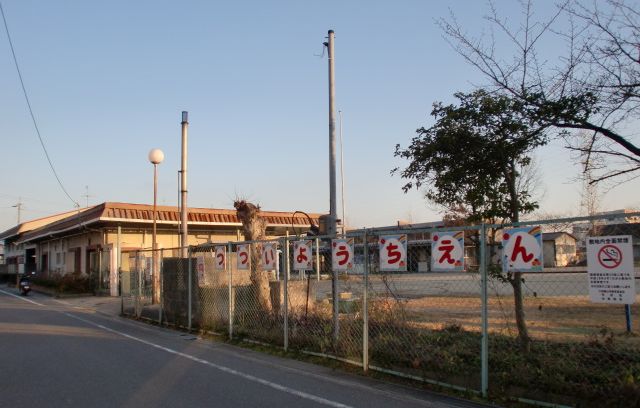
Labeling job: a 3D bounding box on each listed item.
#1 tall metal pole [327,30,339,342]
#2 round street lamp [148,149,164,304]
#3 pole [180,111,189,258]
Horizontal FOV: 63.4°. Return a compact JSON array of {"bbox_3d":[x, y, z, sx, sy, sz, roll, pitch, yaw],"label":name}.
[{"bbox_3d":[0.251,-0.430,9.748,0.130,5.930,0.130,0,-7,0],"label":"tall metal pole"},{"bbox_3d":[-6.099,0.789,19.343,0.550,5.840,0.550,0,-7,0],"label":"round street lamp"},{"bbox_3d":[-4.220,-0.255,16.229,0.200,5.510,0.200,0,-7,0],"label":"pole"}]

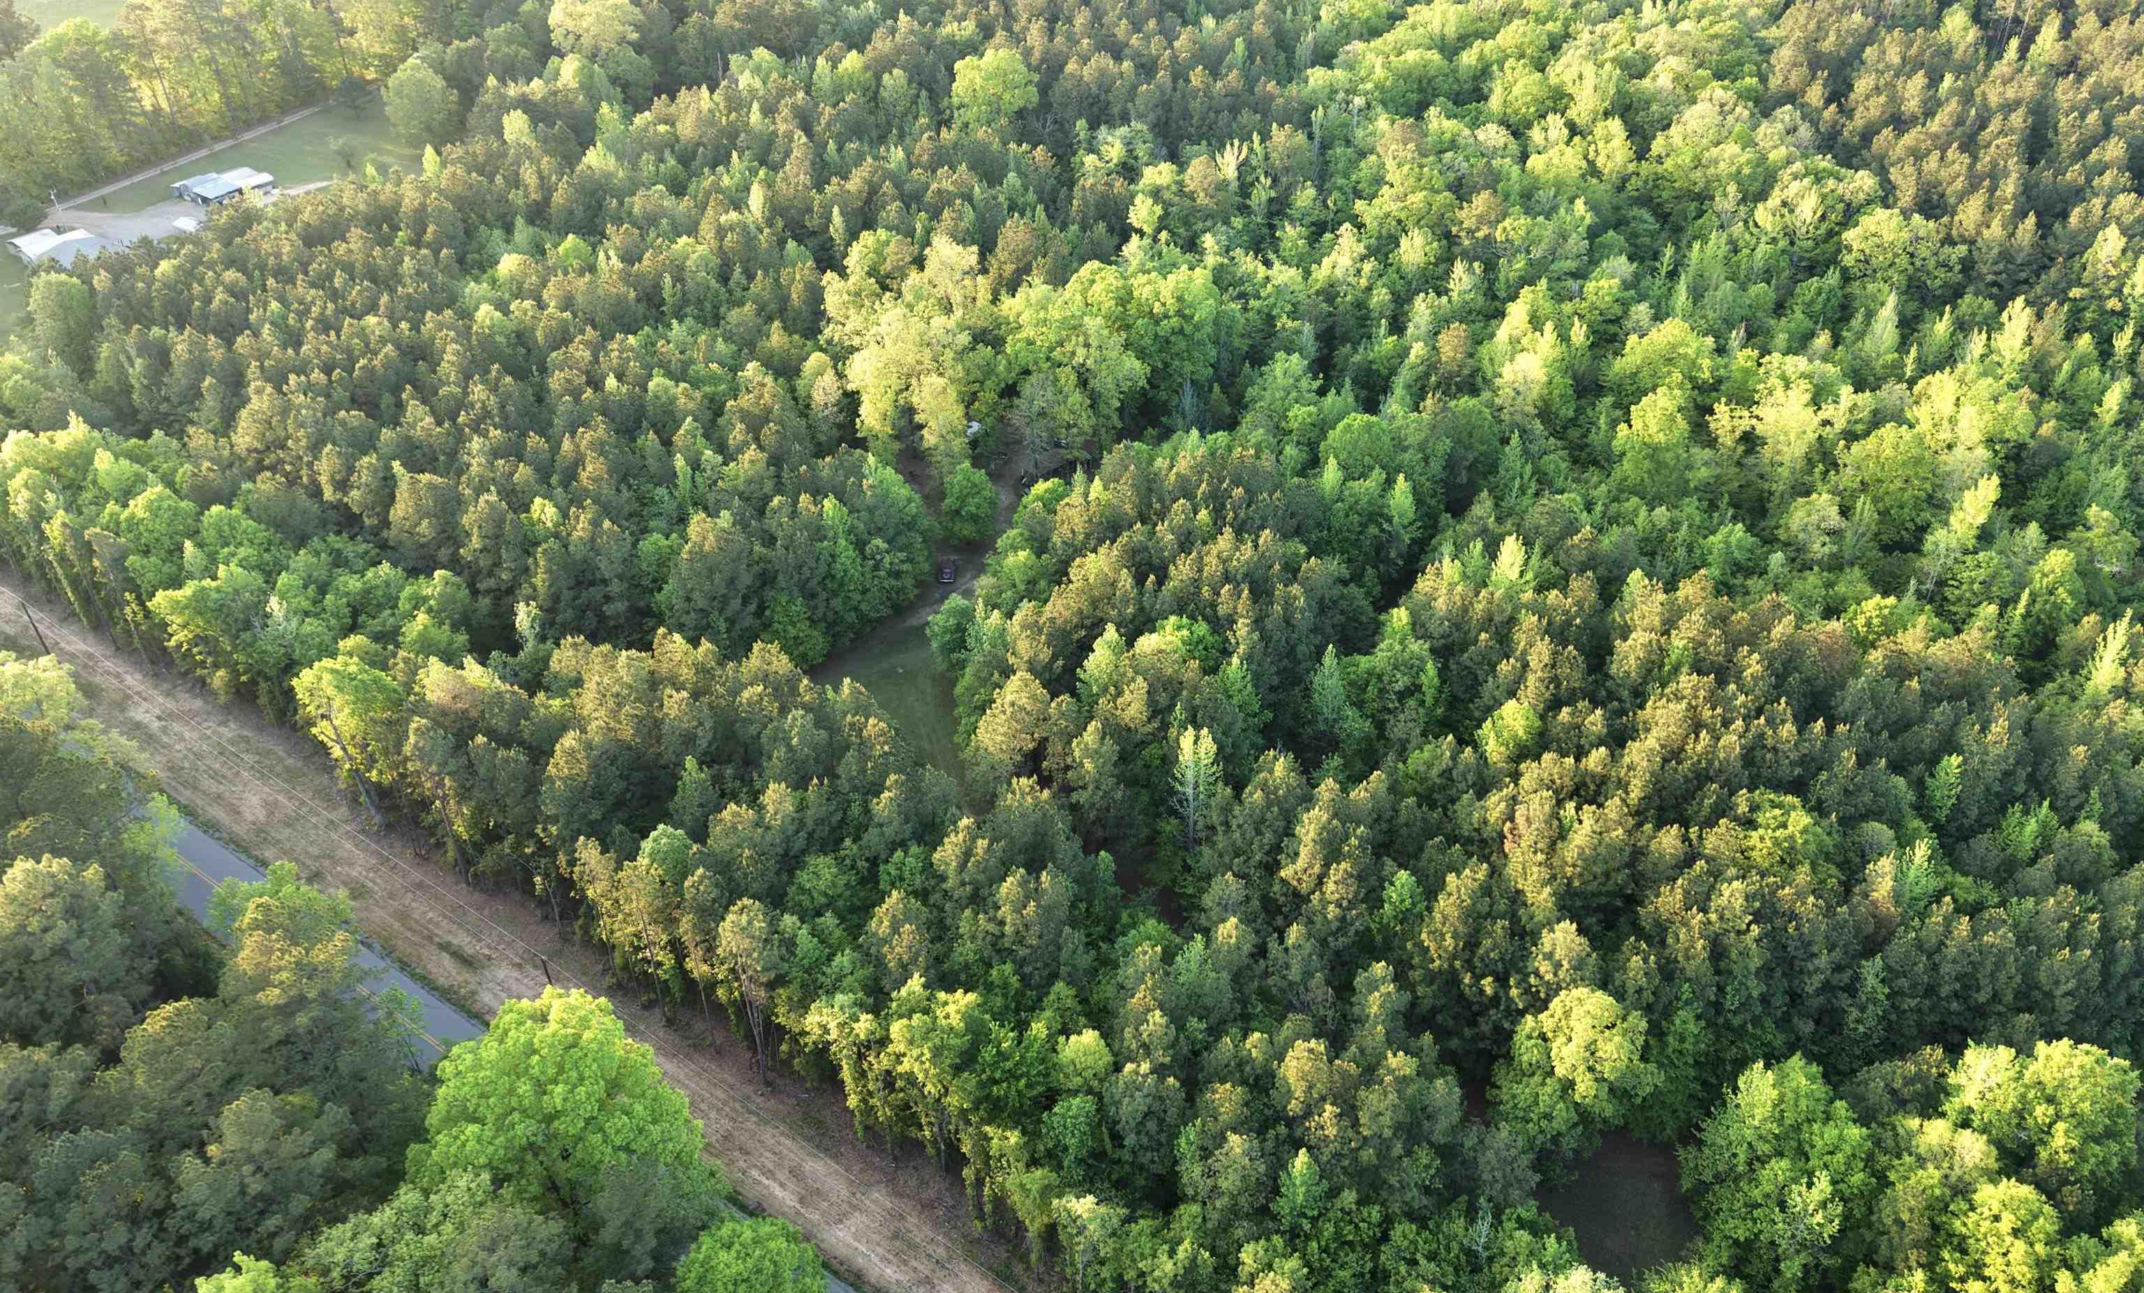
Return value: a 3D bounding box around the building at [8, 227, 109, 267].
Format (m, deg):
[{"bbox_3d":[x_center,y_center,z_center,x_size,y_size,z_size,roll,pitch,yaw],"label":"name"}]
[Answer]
[{"bbox_3d":[-188.702,-74.730,277.161,16.700,4.200,12.000,25,44,29],"label":"building"}]

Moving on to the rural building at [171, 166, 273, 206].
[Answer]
[{"bbox_3d":[-171.955,-93.203,301.476,12.700,3.800,15.500,25,44,29],"label":"rural building"}]

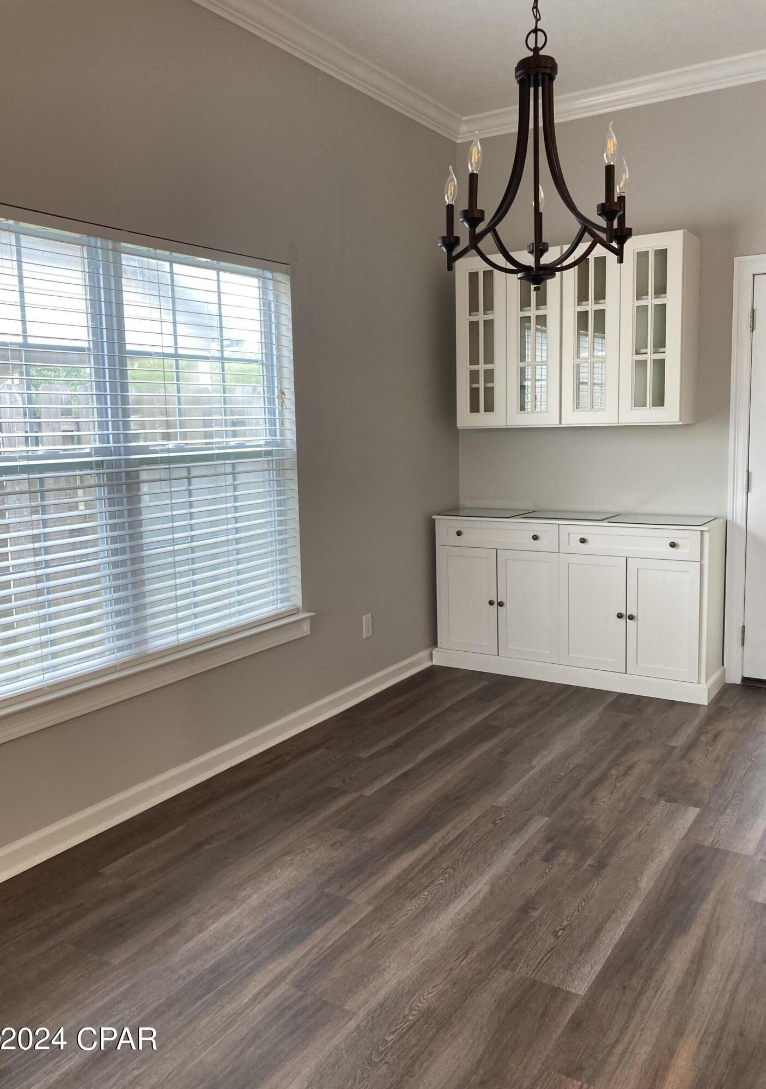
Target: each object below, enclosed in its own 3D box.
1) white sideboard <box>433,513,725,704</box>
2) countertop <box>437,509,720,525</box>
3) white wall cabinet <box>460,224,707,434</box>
[{"bbox_3d":[1.028,0.284,4.788,1.527,0.866,0.397,4,9,32],"label":"white sideboard"},{"bbox_3d":[1.007,-0.153,4.755,1.451,0.011,0.344,4,9,32],"label":"countertop"},{"bbox_3d":[1.004,-1.087,4.664,1.214,0.915,0.302,4,9,32],"label":"white wall cabinet"}]

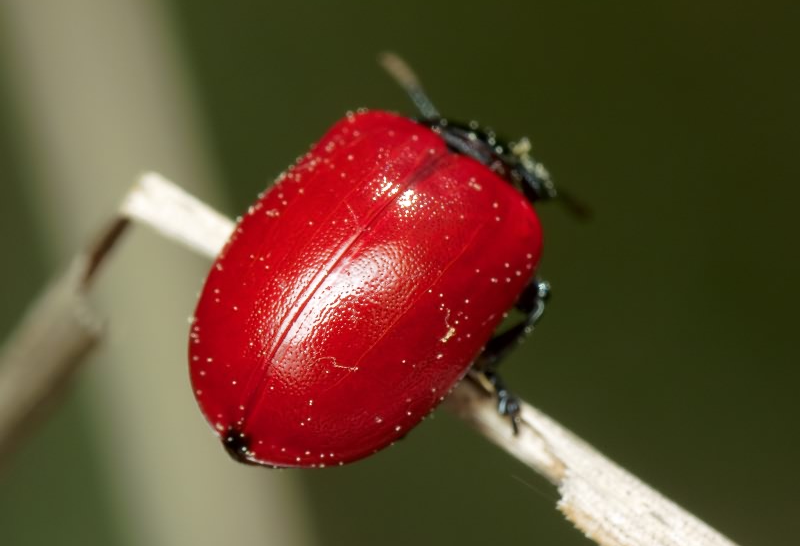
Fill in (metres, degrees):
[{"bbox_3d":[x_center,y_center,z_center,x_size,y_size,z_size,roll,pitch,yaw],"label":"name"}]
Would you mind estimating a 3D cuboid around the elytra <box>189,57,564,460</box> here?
[{"bbox_3d":[-0.001,0.000,0.075,0.007,0.005,0.011,33,64,13],"label":"elytra"}]

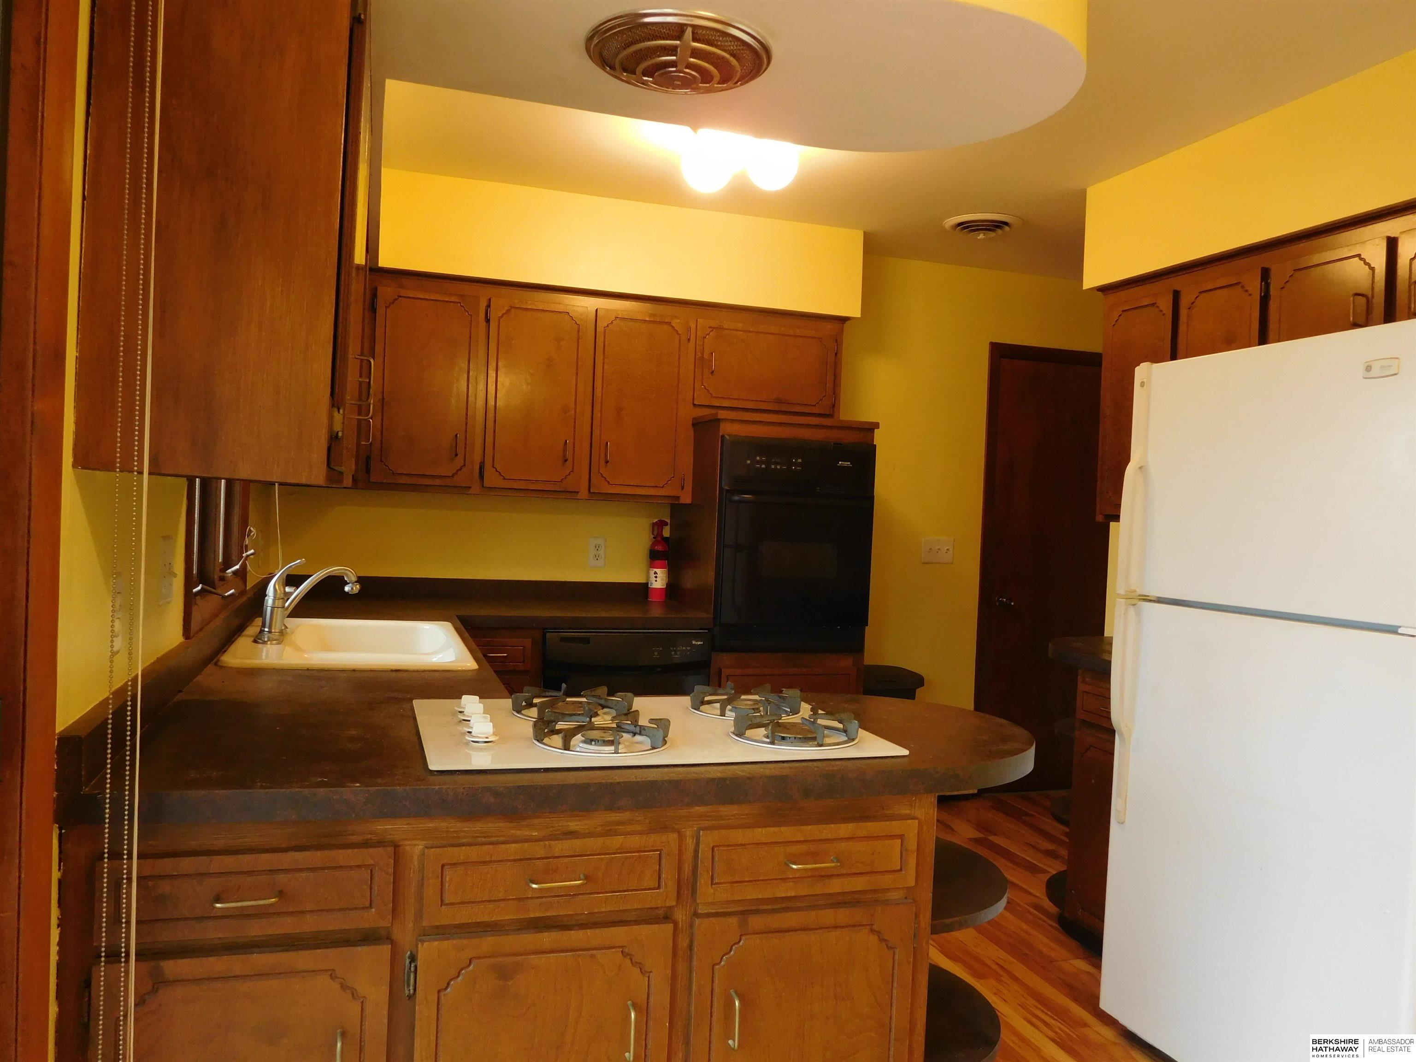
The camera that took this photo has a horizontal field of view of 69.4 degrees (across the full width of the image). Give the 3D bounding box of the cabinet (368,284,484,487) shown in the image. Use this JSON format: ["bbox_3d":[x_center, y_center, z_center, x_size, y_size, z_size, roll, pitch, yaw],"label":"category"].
[{"bbox_3d":[-0.991,-0.500,3.588,0.353,0.680,0.022,2,2,-18],"label":"cabinet"}]

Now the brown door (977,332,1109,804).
[{"bbox_3d":[1.628,0.197,4.875,0.715,2.118,0.070,2,1,-18],"label":"brown door"}]

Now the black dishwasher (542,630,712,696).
[{"bbox_3d":[-0.383,0.758,3.926,0.607,0.831,0.600,2,1,-18],"label":"black dishwasher"}]

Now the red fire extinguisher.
[{"bbox_3d":[-0.207,0.123,4.233,0.085,0.337,0.085,3,1,-6],"label":"red fire extinguisher"}]

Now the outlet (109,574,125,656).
[{"bbox_3d":[-0.904,0.124,1.559,0.010,0.120,0.075,2,2,-18],"label":"outlet"}]

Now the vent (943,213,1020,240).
[{"bbox_3d":[1.082,-1.180,4.037,0.310,0.060,0.310,2,1,-18],"label":"vent"}]

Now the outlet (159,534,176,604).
[{"bbox_3d":[-0.967,0.068,1.840,0.010,0.121,0.116,2,1,-18],"label":"outlet"}]

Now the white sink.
[{"bbox_3d":[-0.929,0.375,2.680,0.550,0.190,0.850,2,2,-18],"label":"white sink"}]

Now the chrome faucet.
[{"bbox_3d":[-1.050,0.175,2.694,0.260,0.207,0.080,2,1,-18],"label":"chrome faucet"}]

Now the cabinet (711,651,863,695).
[{"bbox_3d":[0.183,0.810,4.052,0.600,0.780,0.590,2,2,-18],"label":"cabinet"}]

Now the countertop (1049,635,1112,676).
[{"bbox_3d":[1.386,0.401,3.155,0.580,0.040,0.850,2,2,-18],"label":"countertop"}]

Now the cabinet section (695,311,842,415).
[{"bbox_3d":[0.205,-0.664,4.212,0.624,0.405,0.313,2,2,-18],"label":"cabinet section"}]

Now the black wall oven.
[{"bbox_3d":[0.229,0.043,3.973,0.600,0.765,0.560,2,2,-18],"label":"black wall oven"}]

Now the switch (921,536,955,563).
[{"bbox_3d":[1.031,0.088,4.593,0.162,0.114,0.012,2,2,-18],"label":"switch"}]

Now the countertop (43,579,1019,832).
[{"bbox_3d":[-0.442,0.297,2.686,1.547,0.120,2.595,2,1,-18],"label":"countertop"}]

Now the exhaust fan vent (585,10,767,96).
[{"bbox_3d":[-0.049,-0.780,1.725,0.306,0.060,0.306,3,1,0],"label":"exhaust fan vent"}]

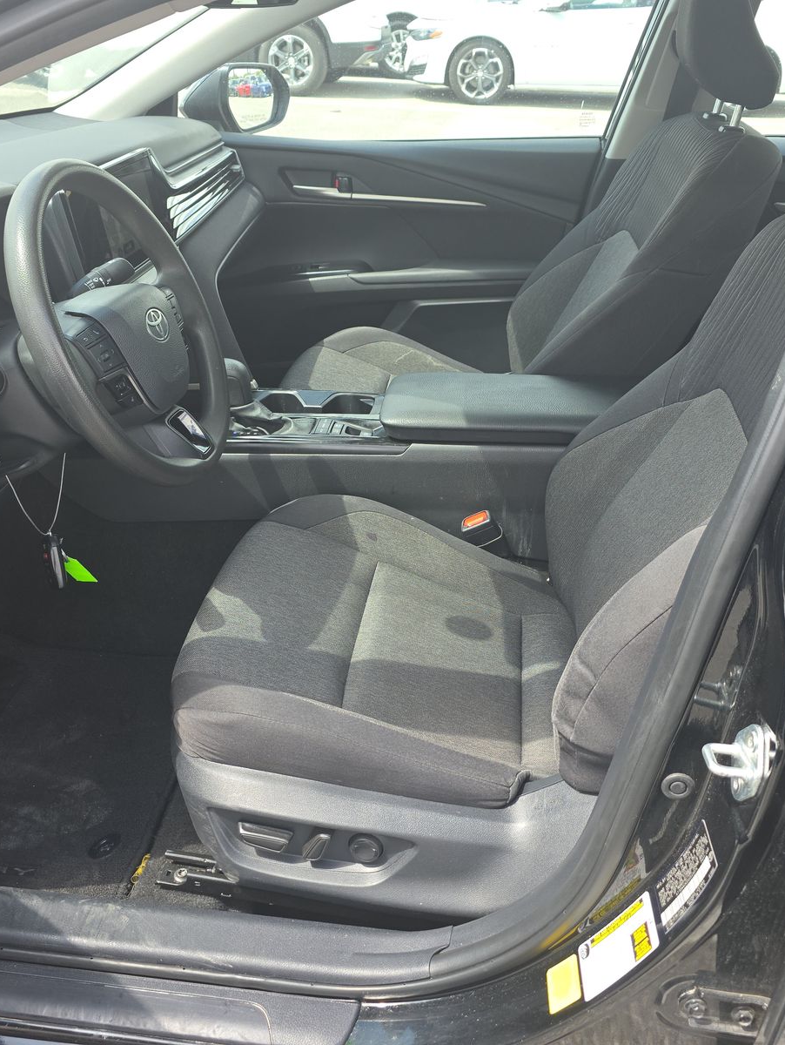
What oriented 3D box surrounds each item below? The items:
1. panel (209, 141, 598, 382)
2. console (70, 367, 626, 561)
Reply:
[{"bbox_3d":[-0.055,-0.542,2.071,0.960,0.610,0.140,3,30,6],"label":"panel"},{"bbox_3d":[-0.058,-0.088,1.502,0.900,0.290,0.250,3,30,6],"label":"console"}]

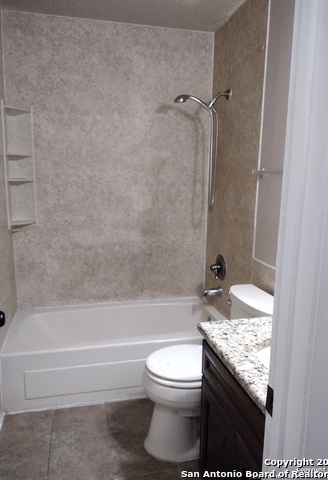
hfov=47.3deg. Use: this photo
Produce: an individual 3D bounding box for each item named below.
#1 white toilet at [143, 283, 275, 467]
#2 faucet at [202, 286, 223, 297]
[{"bbox_3d":[0.245,0.704,2.037,0.718,0.775,0.477,-2,11,-13],"label":"white toilet"},{"bbox_3d":[0.368,0.395,2.849,0.137,0.063,0.058,-2,11,-13],"label":"faucet"}]

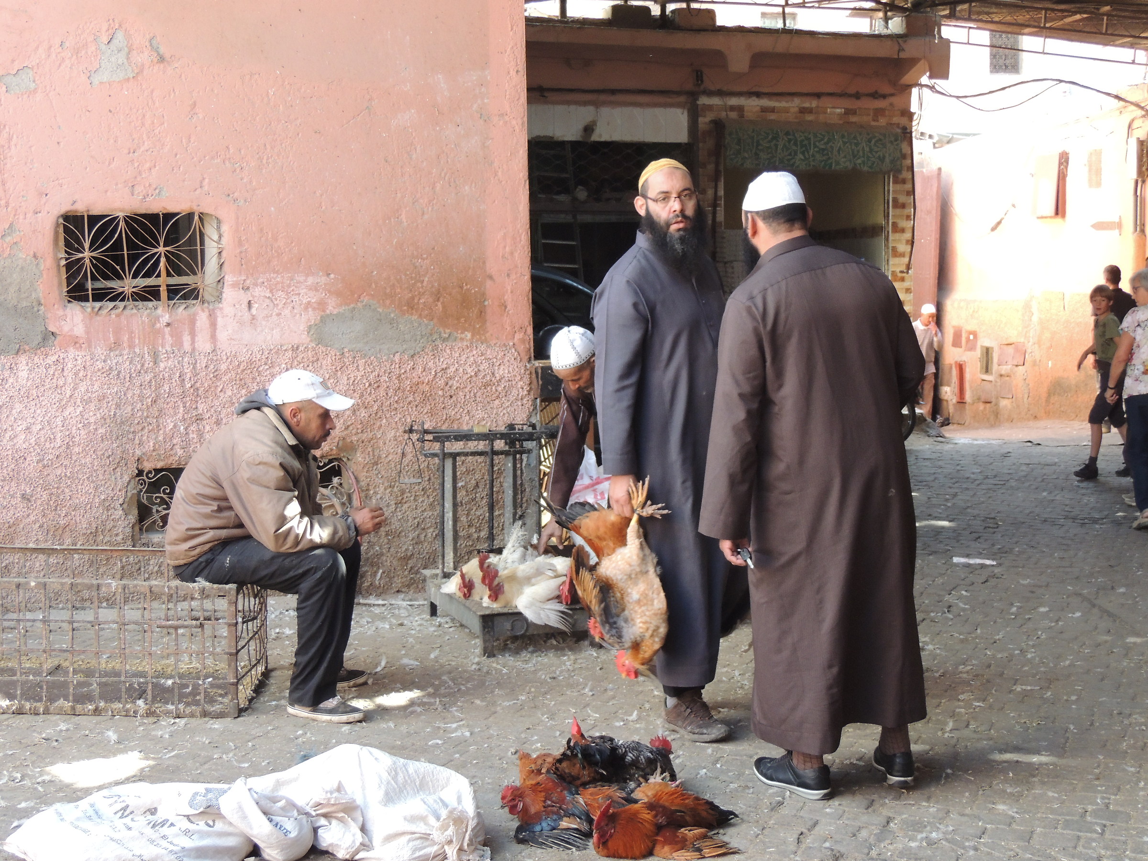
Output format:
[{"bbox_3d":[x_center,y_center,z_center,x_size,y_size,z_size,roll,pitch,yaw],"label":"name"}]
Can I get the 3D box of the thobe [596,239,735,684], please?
[{"bbox_3d":[0.287,0.082,5.278,0.380,1.430,0.530,3,5,40],"label":"thobe"}]

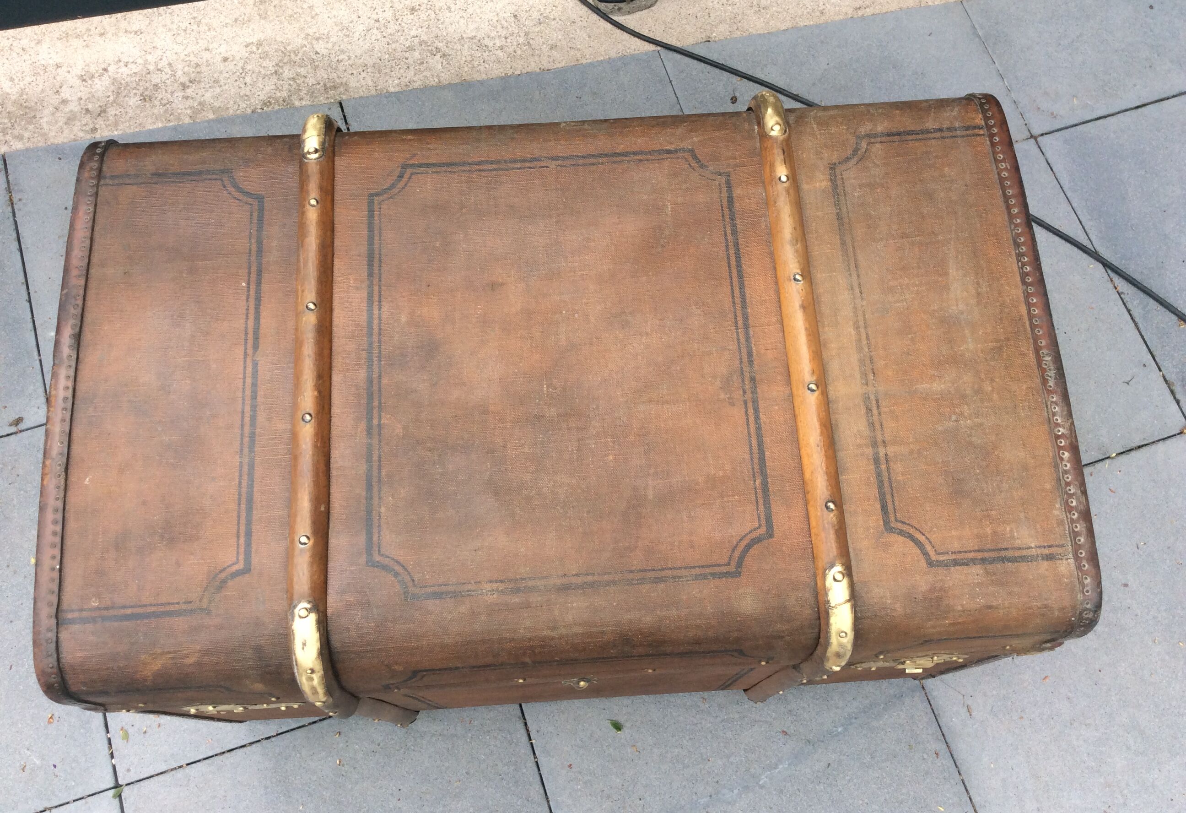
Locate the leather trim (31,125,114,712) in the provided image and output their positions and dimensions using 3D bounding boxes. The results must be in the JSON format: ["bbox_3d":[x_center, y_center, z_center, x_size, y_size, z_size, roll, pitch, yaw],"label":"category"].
[{"bbox_3d":[-0.469,-0.001,1.040,0.025,0.122,0.528,-3,71,-2],"label":"leather trim"}]

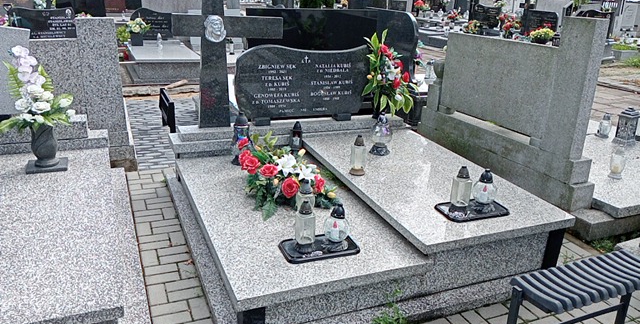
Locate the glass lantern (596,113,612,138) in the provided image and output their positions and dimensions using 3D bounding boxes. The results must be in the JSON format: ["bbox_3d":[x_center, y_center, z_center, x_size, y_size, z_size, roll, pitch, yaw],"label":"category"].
[{"bbox_3d":[3.042,-0.399,5.525,0.140,0.250,0.140,-6,22,-23],"label":"glass lantern"}]

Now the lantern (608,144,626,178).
[{"bbox_3d":[2.517,-0.008,4.357,0.130,0.280,0.130,-6,22,-23],"label":"lantern"}]

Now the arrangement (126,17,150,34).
[{"bbox_3d":[-3.111,-2.338,8.825,0.380,0.310,0.340,-7,22,-22],"label":"arrangement"}]

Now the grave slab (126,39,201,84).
[{"bbox_3d":[-2.604,-1.669,8.586,1.020,0.390,1.850,-7,22,-22],"label":"grave slab"}]

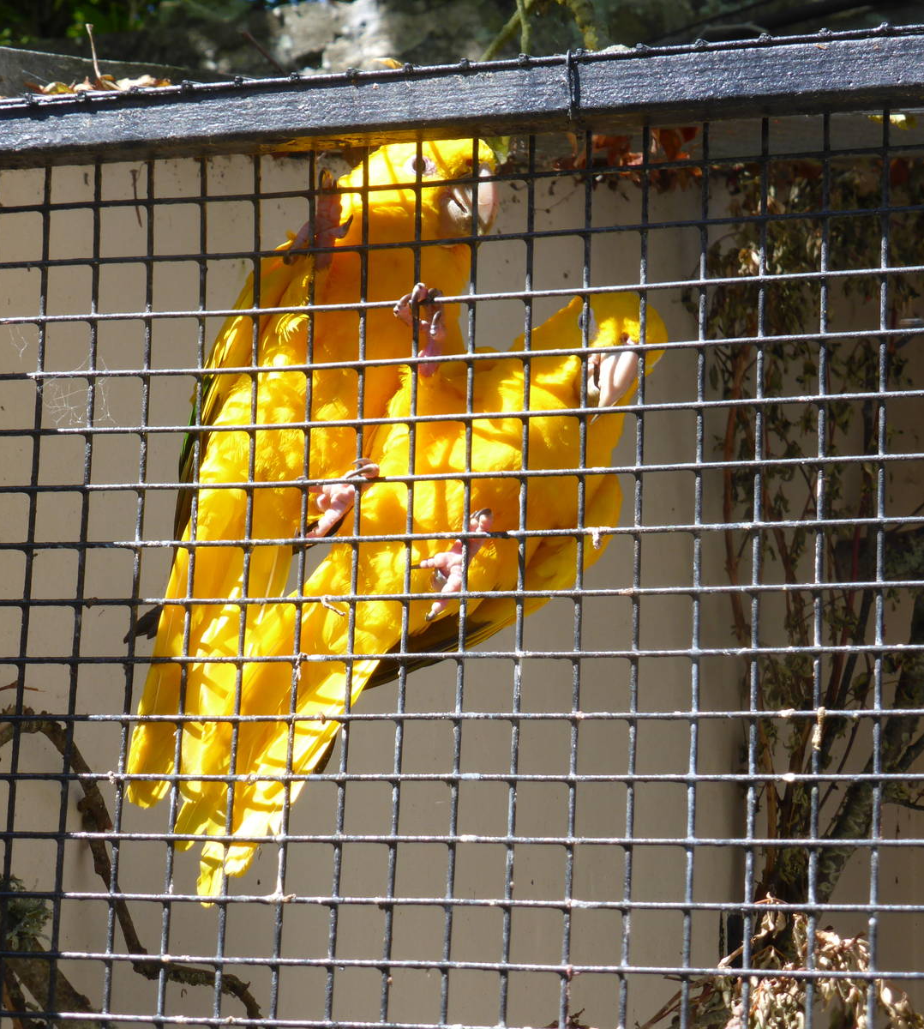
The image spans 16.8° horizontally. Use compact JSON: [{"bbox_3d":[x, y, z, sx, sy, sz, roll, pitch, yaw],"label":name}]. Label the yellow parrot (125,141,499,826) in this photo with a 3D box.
[{"bbox_3d":[-0.078,-0.022,1.376,0.117,0.322,0.115,18,-5,3],"label":"yellow parrot"}]

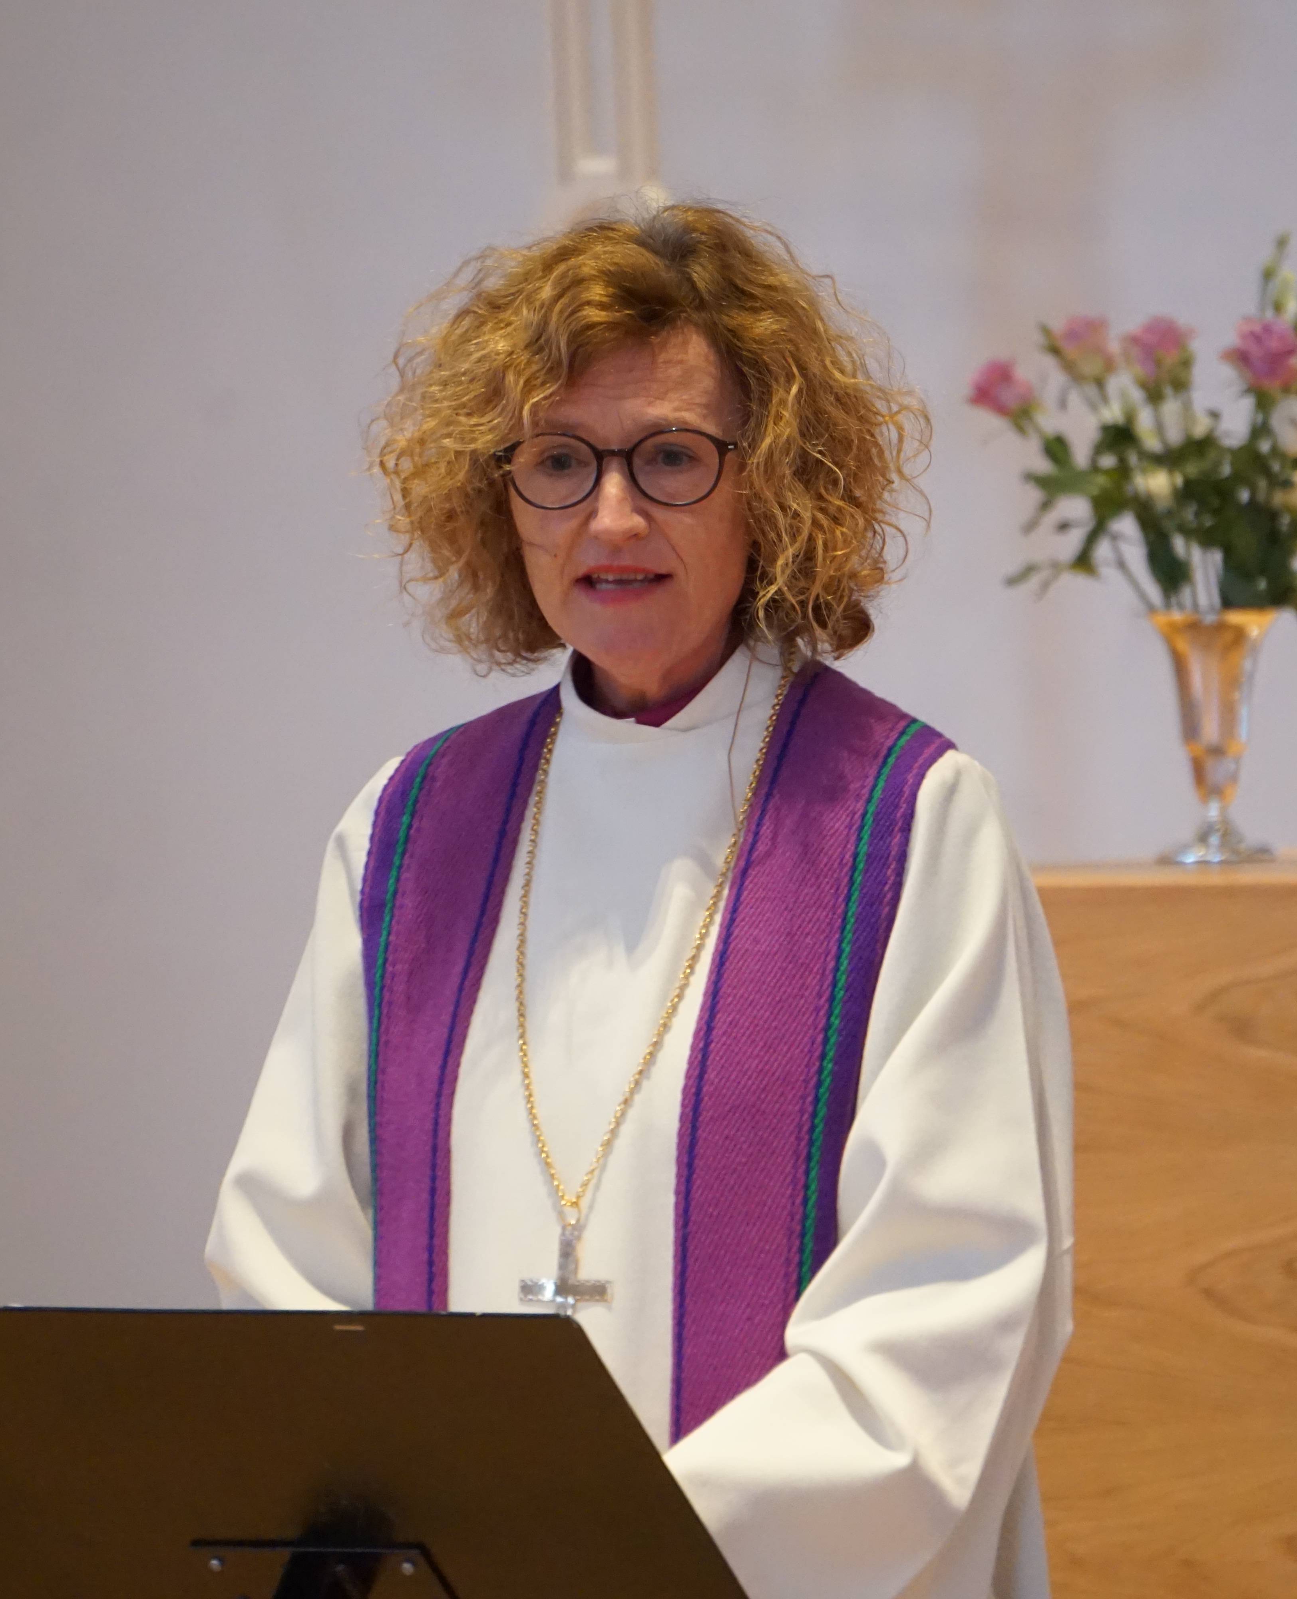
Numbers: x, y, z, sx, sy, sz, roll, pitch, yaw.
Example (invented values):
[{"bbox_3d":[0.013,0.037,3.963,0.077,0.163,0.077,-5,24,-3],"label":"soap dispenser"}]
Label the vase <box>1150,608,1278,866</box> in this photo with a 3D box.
[{"bbox_3d":[0.356,-0.040,13.200,0.080,0.160,0.080,-1,2,0],"label":"vase"}]

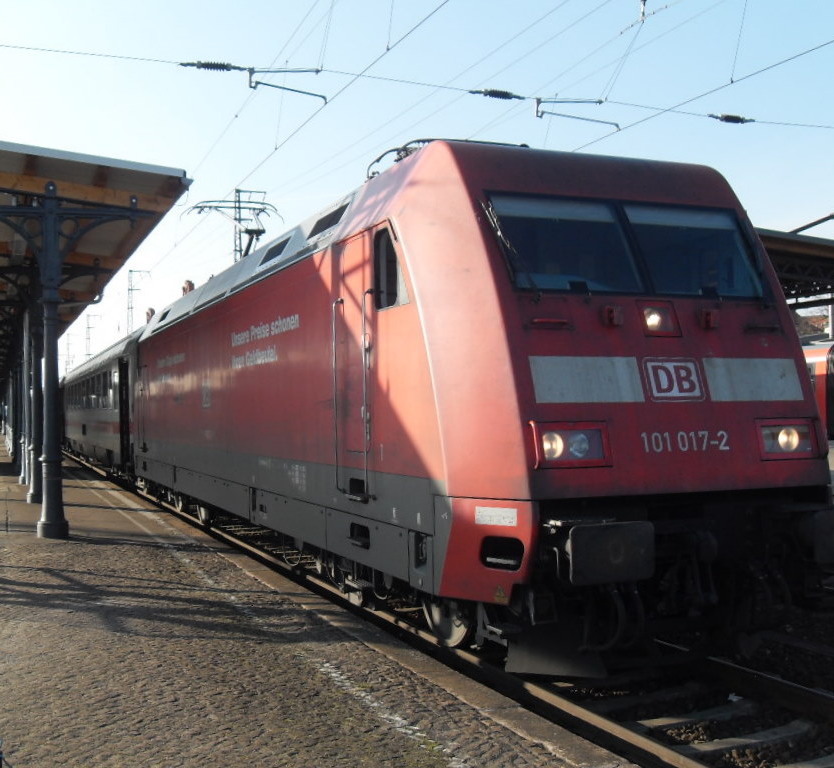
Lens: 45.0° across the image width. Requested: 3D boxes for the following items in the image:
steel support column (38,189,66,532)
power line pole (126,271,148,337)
[{"bbox_3d":[-4.657,-0.287,12.850,0.370,4.500,0.370,-1,-2,-23],"label":"steel support column"},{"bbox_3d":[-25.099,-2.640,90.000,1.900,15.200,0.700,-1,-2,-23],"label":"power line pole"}]

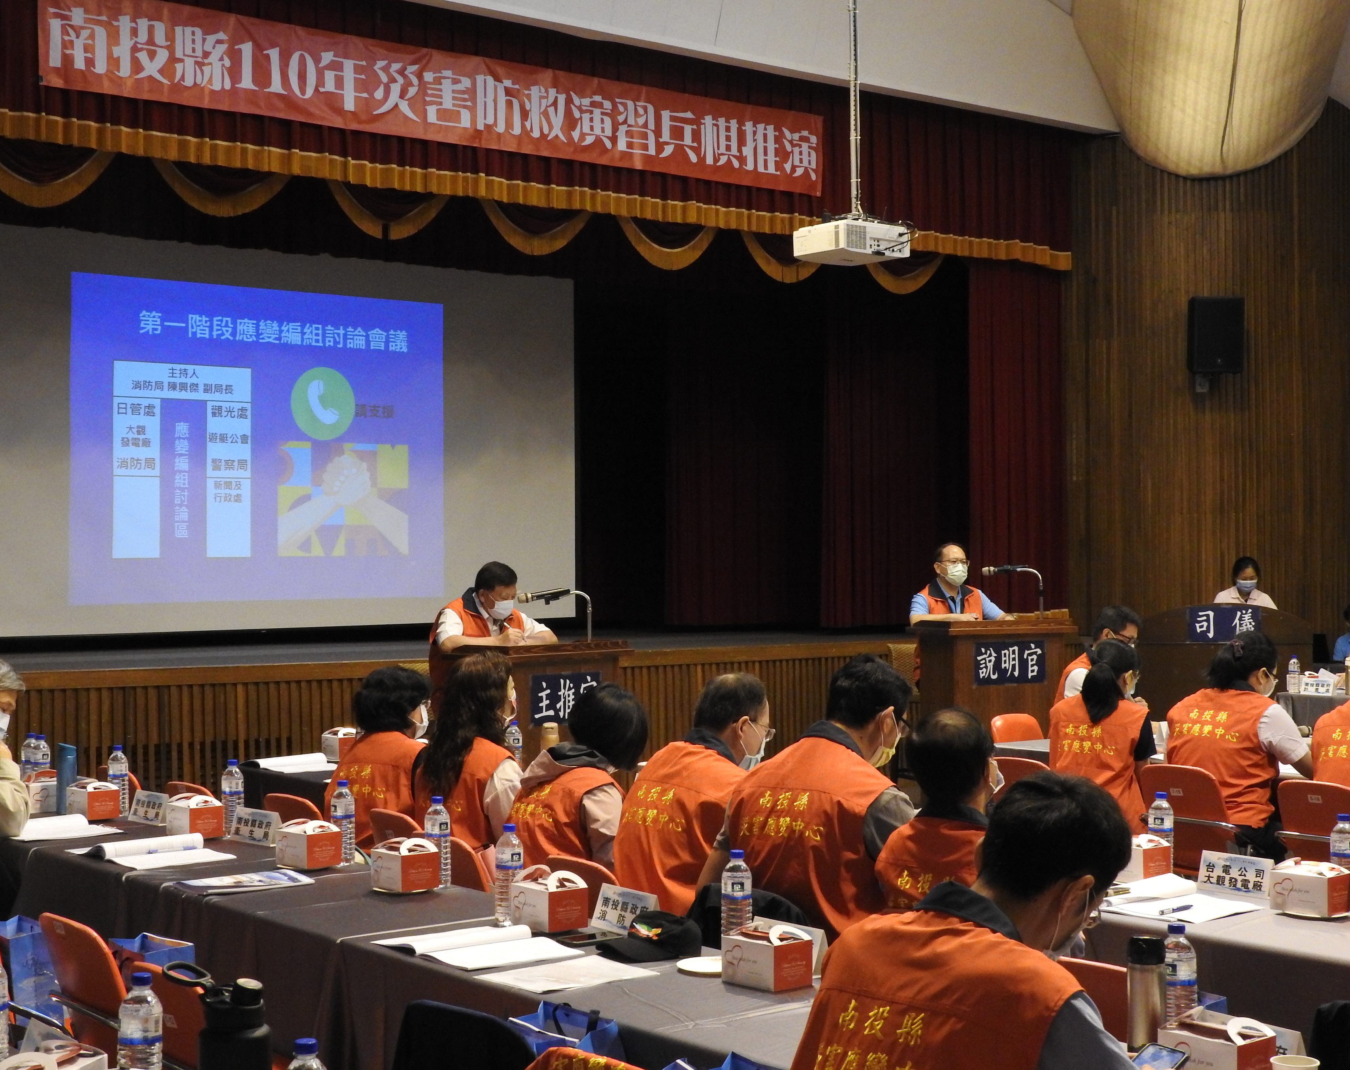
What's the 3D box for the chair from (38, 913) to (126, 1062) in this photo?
[{"bbox_3d":[-1.141,1.236,4.618,0.500,0.790,0.450,0,-1,-38],"label":"chair"}]

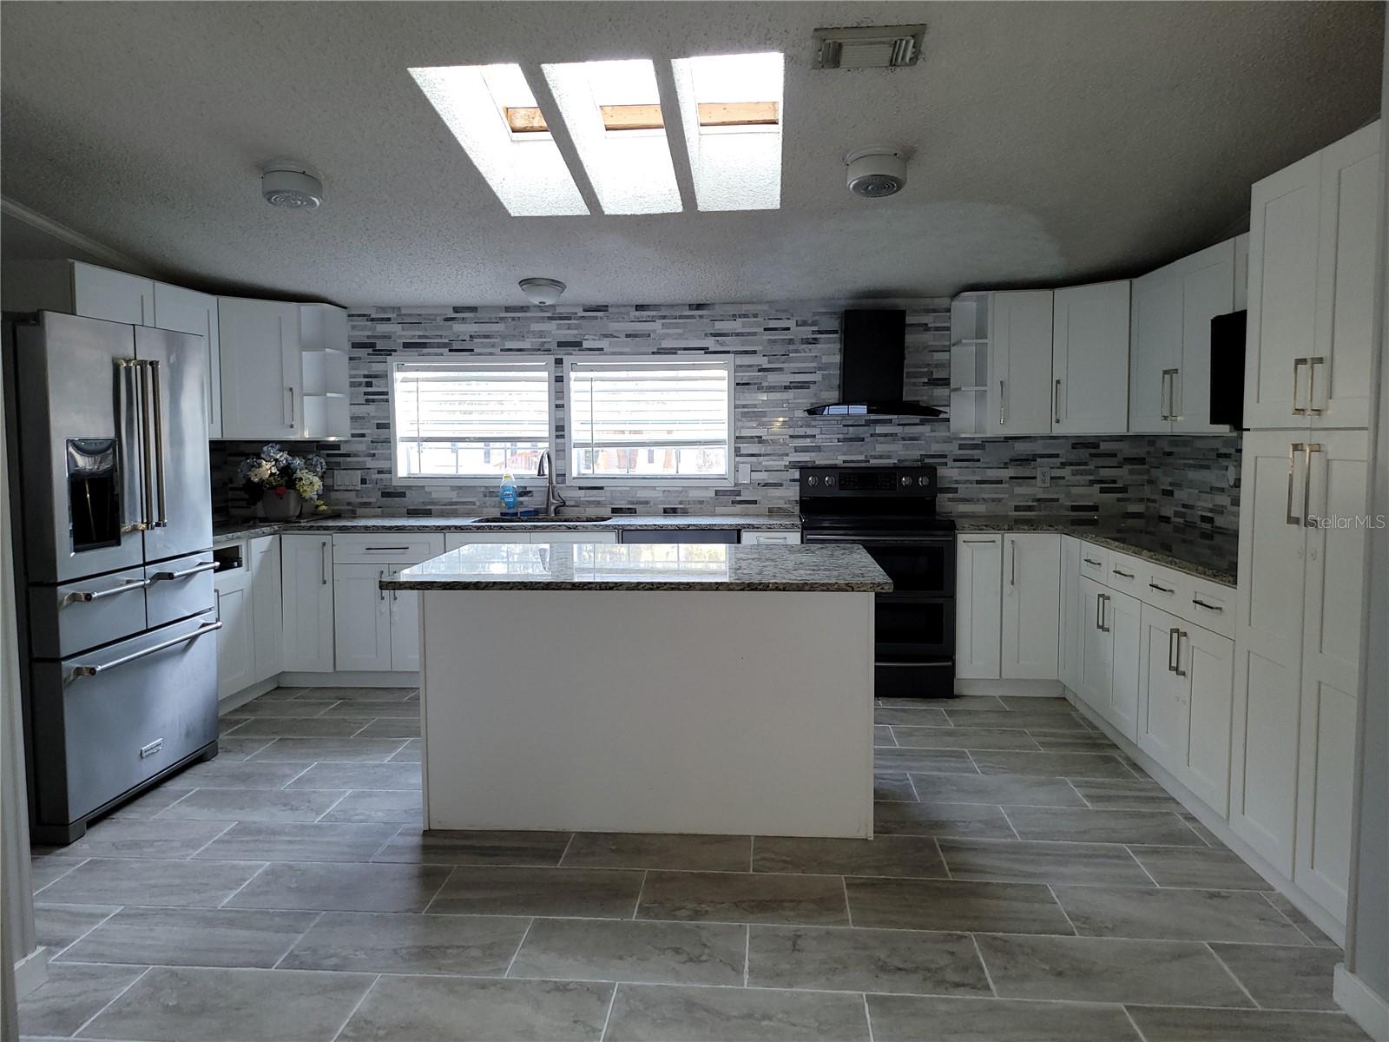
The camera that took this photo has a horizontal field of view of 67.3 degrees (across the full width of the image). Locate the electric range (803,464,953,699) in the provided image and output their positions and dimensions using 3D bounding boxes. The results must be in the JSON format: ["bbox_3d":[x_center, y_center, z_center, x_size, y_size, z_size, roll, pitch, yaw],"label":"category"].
[{"bbox_3d":[0.958,0.301,5.605,0.768,1.150,0.680,0,5,5],"label":"electric range"}]

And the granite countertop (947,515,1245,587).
[{"bbox_3d":[1.837,0.104,4.573,1.130,0.040,2.550,0,5,5],"label":"granite countertop"}]

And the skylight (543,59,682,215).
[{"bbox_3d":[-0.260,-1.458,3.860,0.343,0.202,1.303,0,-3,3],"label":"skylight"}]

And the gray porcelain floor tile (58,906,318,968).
[{"bbox_3d":[-1.363,1.134,2.844,0.601,0.010,0.322,0,5,5],"label":"gray porcelain floor tile"}]

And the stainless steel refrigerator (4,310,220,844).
[{"bbox_3d":[-2.480,0.164,3.990,0.894,1.796,0.965,0,5,5],"label":"stainless steel refrigerator"}]

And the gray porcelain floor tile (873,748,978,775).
[{"bbox_3d":[0.861,1.010,4.368,0.612,0.012,0.328,0,5,5],"label":"gray porcelain floor tile"}]

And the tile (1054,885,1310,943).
[{"bbox_3d":[1.377,1.131,3.000,0.612,0.010,0.321,0,5,5],"label":"tile"}]

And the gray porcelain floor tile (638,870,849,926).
[{"bbox_3d":[0.146,1.128,3.102,0.612,0.012,0.328,0,5,5],"label":"gray porcelain floor tile"}]

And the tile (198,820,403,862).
[{"bbox_3d":[-1.341,1.099,3.562,0.612,0.012,0.328,0,5,5],"label":"tile"}]

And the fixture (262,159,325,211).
[{"bbox_3d":[-1.561,-1.301,4.052,0.226,0.110,0.226,0,-4,5],"label":"fixture"}]

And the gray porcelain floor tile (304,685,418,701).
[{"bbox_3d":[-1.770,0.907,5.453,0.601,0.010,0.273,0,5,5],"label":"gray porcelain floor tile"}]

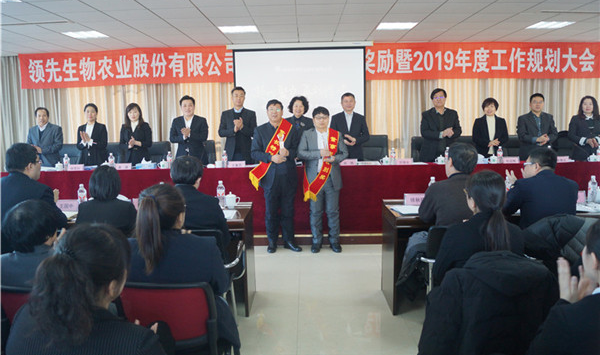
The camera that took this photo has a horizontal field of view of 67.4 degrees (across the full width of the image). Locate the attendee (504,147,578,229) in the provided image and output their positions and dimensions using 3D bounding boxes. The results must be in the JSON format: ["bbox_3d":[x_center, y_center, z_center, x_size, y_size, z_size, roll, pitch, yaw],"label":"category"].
[{"bbox_3d":[1.585,0.421,3.175,0.540,1.290,0.780,-3,7,-16],"label":"attendee"}]

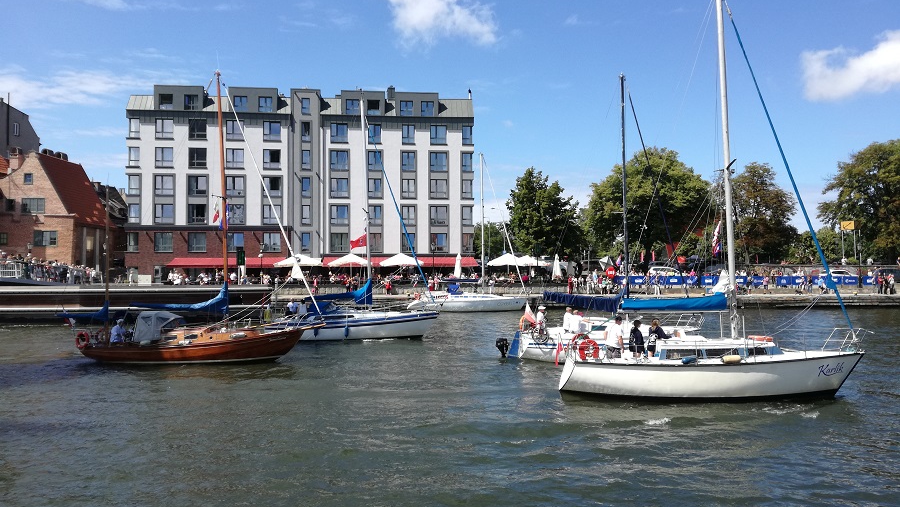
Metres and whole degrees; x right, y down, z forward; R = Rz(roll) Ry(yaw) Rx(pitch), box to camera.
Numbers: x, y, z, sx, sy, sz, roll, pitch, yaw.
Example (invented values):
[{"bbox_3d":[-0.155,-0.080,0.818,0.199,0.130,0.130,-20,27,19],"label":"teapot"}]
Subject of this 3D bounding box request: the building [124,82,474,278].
[{"bbox_3d":[-16.864,-7.437,85.483,37.800,21.100,16.000,0,-1,-6],"label":"building"}]

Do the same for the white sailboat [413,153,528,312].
[{"bbox_3d":[1.543,-1.710,57.035,9.825,12.819,3.100,0,-1,-2],"label":"white sailboat"}]

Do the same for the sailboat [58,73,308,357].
[{"bbox_3d":[-10.163,-1.462,27.627,10.144,11.386,2.700,0,-1,-2],"label":"sailboat"}]

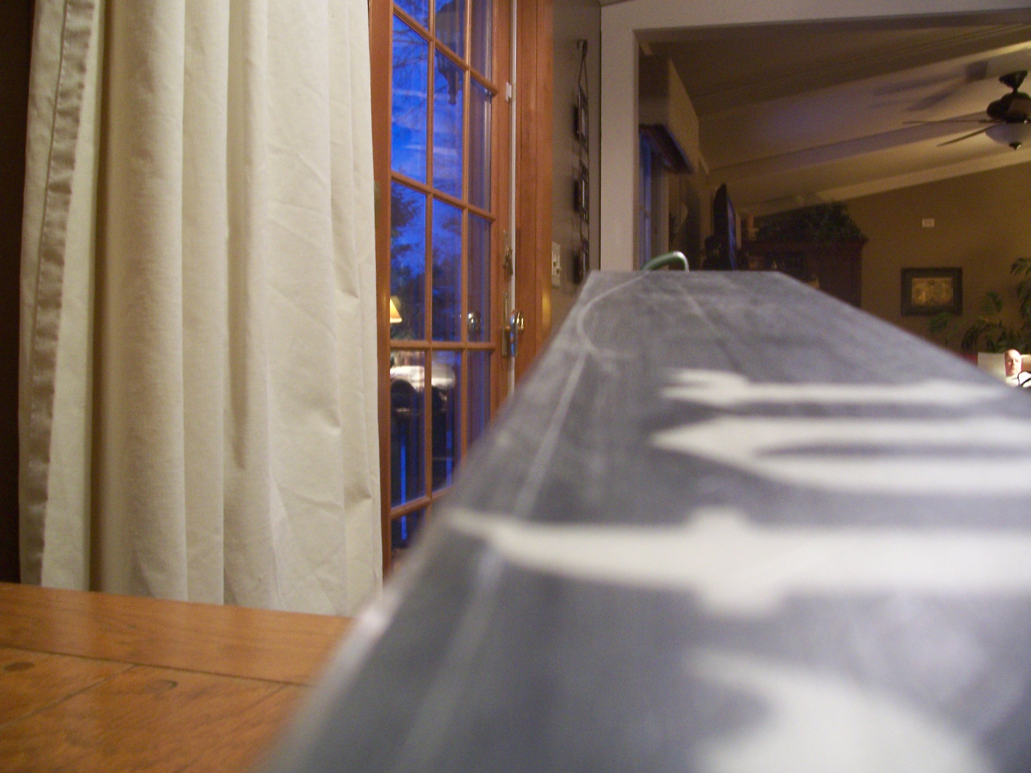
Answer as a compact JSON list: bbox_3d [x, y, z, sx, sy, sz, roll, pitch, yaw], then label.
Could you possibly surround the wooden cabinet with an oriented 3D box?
[{"bbox_3d":[2.540,-0.330,8.900,1.080,1.880,0.580,1,2,16],"label":"wooden cabinet"}]

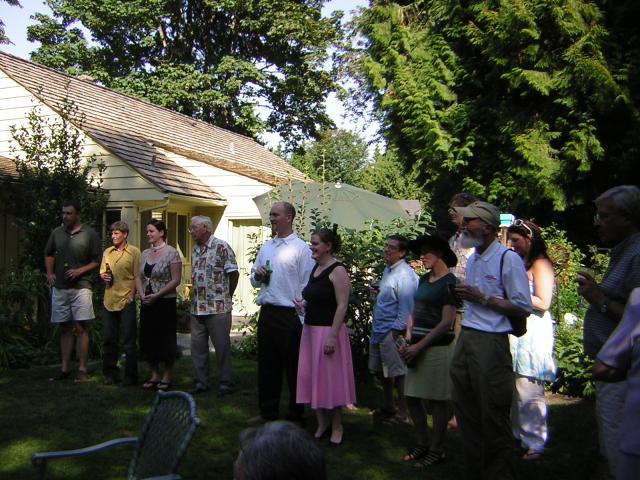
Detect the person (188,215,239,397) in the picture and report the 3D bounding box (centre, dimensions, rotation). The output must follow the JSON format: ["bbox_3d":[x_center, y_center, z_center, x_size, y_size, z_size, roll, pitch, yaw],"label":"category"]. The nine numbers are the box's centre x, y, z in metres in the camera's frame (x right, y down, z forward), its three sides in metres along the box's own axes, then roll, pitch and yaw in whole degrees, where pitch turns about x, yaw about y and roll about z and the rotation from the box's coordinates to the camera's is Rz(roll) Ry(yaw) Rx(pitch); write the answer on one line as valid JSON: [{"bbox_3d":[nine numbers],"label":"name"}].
[{"bbox_3d":[-1.063,0.619,6.553,0.540,1.740,0.360,2,2,41],"label":"person"}]

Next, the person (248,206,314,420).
[{"bbox_3d":[-0.335,0.610,5.750,0.580,1.870,0.400,2,0,38],"label":"person"}]

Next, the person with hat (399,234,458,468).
[{"bbox_3d":[0.774,0.735,4.724,0.380,1.650,0.460,-1,2,-38],"label":"person with hat"}]

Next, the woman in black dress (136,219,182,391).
[{"bbox_3d":[-1.610,0.630,6.650,0.470,1.690,0.360,2,0,23],"label":"woman in black dress"}]

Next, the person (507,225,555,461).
[{"bbox_3d":[1.512,0.715,4.754,0.380,1.700,0.460,-1,2,-37],"label":"person"}]

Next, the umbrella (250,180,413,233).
[{"bbox_3d":[0.250,0.340,10.600,2.750,2.450,2.700,2,0,0],"label":"umbrella"}]

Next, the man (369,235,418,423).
[{"bbox_3d":[0.680,0.800,6.150,0.400,1.700,0.500,1,0,-34],"label":"man"}]

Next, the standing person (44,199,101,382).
[{"bbox_3d":[-2.560,0.500,6.820,0.580,1.820,0.380,2,0,-6],"label":"standing person"}]

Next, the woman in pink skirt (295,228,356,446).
[{"bbox_3d":[0.050,0.713,5.104,0.470,1.660,0.380,2,2,43],"label":"woman in pink skirt"}]

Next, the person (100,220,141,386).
[{"bbox_3d":[-2.032,0.640,6.754,0.470,1.670,0.340,1,2,9],"label":"person"}]

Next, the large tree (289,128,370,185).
[{"bbox_3d":[0.431,-1.728,25.919,4.000,5.250,4.000,0,2,0],"label":"large tree"}]

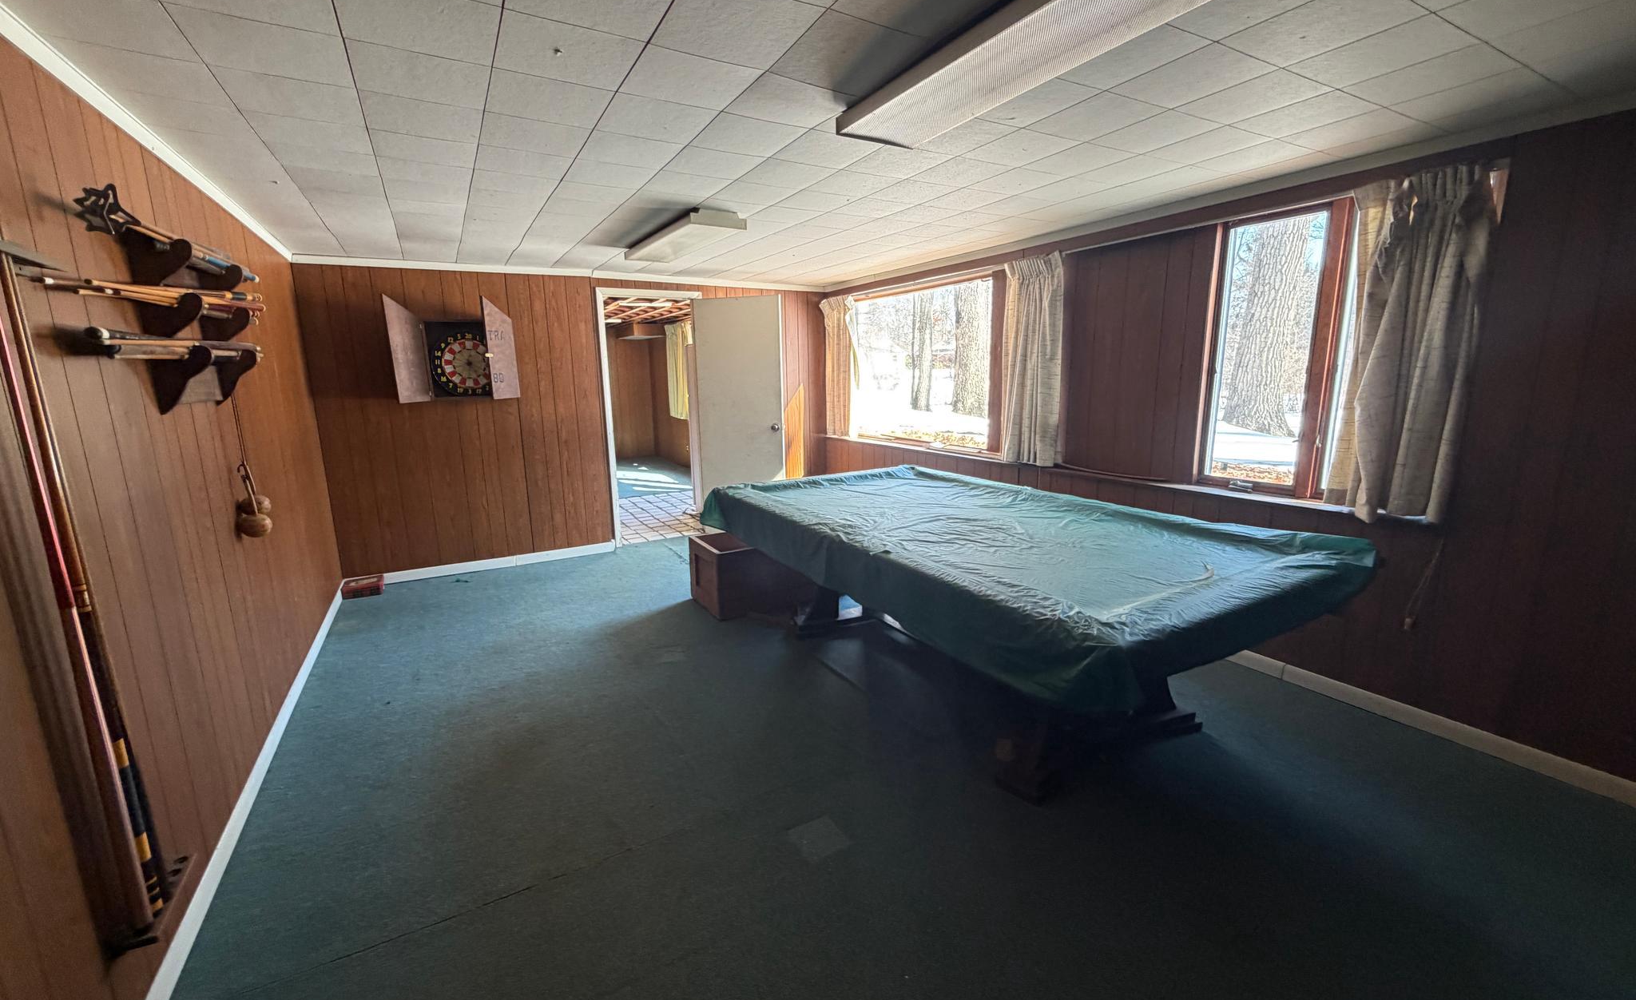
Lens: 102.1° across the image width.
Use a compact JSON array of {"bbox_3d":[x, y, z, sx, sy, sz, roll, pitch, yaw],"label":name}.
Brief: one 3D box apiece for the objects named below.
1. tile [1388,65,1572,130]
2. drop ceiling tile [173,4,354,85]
[{"bbox_3d":[2.004,-1.225,2.021,0.310,0.015,0.315,-7,12,-29],"label":"tile"},{"bbox_3d":[-1.292,-1.075,1.570,0.305,0.020,0.305,-7,12,-29],"label":"drop ceiling tile"}]

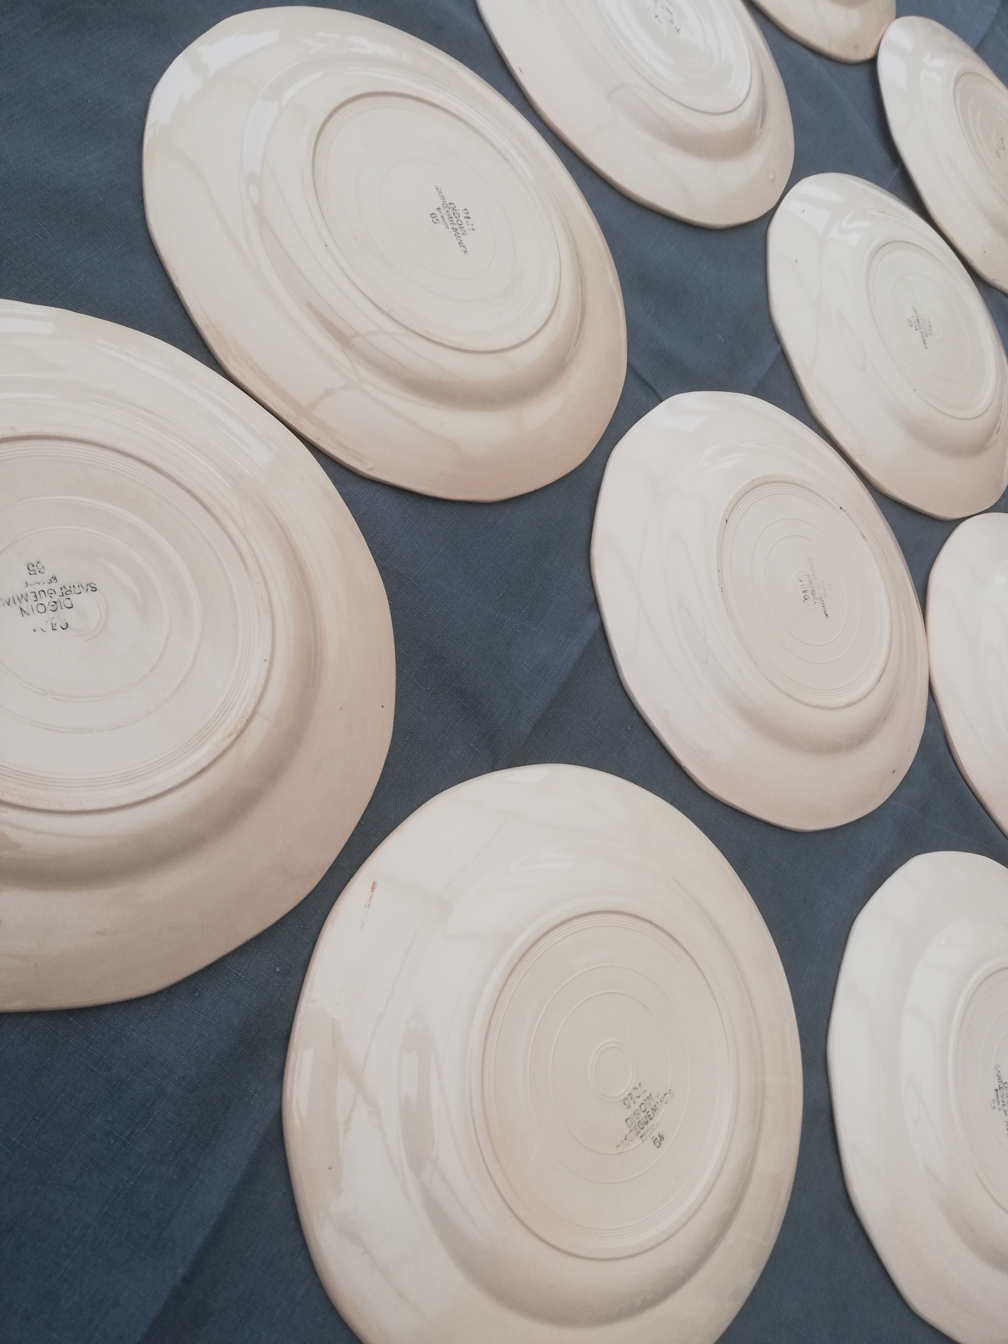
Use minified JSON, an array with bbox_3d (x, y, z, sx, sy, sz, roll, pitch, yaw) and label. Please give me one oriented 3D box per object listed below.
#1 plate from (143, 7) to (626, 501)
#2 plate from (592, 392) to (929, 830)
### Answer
[{"bbox_3d":[-0.035,-0.198,0.475,0.245,0.025,0.245,10,70,-30],"label":"plate"},{"bbox_3d":[0.151,-0.041,0.546,0.242,0.025,0.242,-26,90,-36],"label":"plate"}]

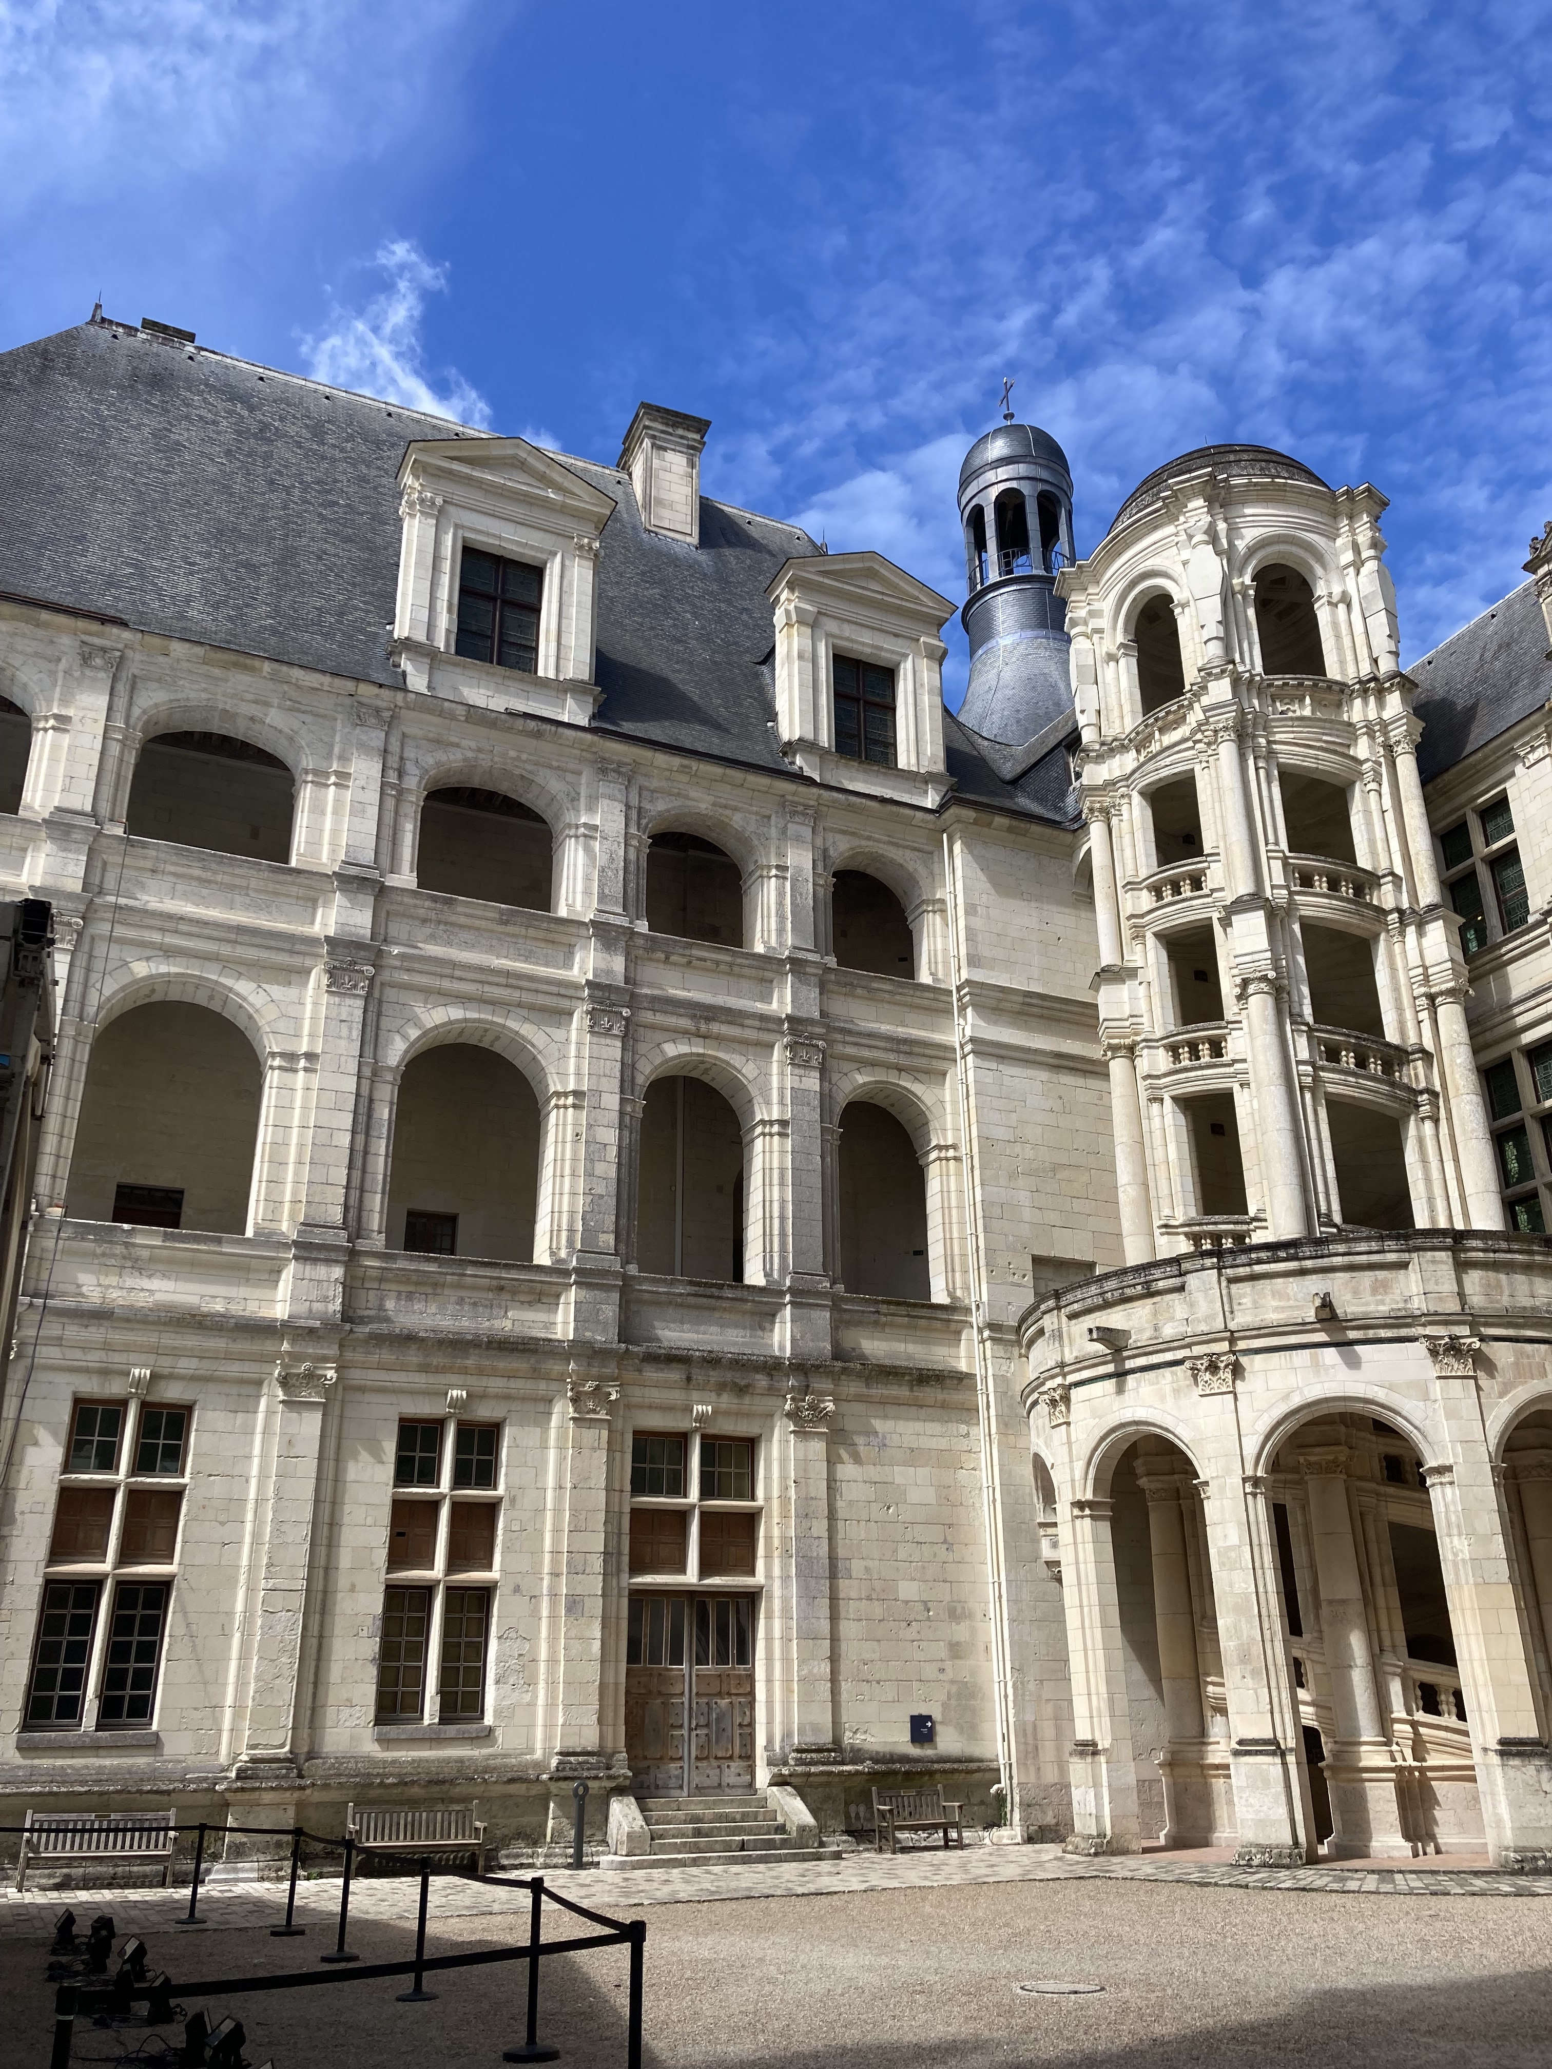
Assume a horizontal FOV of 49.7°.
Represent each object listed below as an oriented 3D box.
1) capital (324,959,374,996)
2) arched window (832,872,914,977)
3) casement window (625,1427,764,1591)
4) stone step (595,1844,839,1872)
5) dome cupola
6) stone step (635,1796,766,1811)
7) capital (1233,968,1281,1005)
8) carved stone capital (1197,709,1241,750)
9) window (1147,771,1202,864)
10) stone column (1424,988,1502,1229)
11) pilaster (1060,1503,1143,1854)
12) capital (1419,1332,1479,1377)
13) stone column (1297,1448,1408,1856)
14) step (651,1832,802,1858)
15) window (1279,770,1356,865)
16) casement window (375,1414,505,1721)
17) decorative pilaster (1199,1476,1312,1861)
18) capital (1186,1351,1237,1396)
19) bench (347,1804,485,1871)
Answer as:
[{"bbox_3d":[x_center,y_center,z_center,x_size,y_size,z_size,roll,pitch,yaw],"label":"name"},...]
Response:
[{"bbox_3d":[-7.004,-0.925,27.479,0.760,0.560,0.300,9,-25,-23],"label":"capital"},{"bbox_3d":[2.010,-2.319,34.081,2.150,2.850,0.500,9,-24,-23],"label":"arched window"},{"bbox_3d":[-1.315,7.698,27.068,2.290,2.360,0.250,9,-25,-23],"label":"casement window"},{"bbox_3d":[-0.779,12.014,24.403,3.750,0.150,0.500,9,-25,-23],"label":"stone step"},{"bbox_3d":[6.965,-12.786,47.210,3.500,13.000,3.500,-1,-23,0],"label":"dome cupola"},{"bbox_3d":[-1.235,12.442,27.021,2.250,0.190,0.400,9,-25,-23],"label":"stone step"},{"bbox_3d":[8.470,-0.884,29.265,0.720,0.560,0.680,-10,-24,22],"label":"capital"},{"bbox_3d":[8.368,-5.705,31.227,0.700,0.580,0.680,-10,-24,22],"label":"carved stone capital"},{"bbox_3d":[7.595,-3.999,31.753,0.450,1.800,1.500,13,-26,-31],"label":"window"},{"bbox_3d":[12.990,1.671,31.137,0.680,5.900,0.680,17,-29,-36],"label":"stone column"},{"bbox_3d":[5.100,10.053,26.465,0.750,5.240,0.920,8,-24,-19],"label":"pilaster"},{"bbox_3d":[9.616,4.583,23.882,0.740,0.600,0.360,-1,-22,0],"label":"capital"},{"bbox_3d":[8.472,9.020,24.753,1.000,5.600,0.800,-10,-24,22],"label":"stone column"},{"bbox_3d":[-0.811,11.967,24.706,2.330,0.163,0.370,9,-25,-23],"label":"step"},{"bbox_3d":[10.089,-3.918,31.025,1.500,1.850,0.450,3,-22,-7],"label":"window"},{"bbox_3d":[-5.016,7.995,25.092,1.660,4.330,0.250,9,-25,-23],"label":"casement window"},{"bbox_3d":[6.901,9.037,24.086,0.950,5.240,0.750,-17,-28,34],"label":"decorative pilaster"},{"bbox_3d":[7.124,5.550,27.247,0.850,0.640,0.350,-16,-28,32],"label":"capital"},{"bbox_3d":[-5.146,11.643,24.196,1.850,0.950,0.620,9,-25,-23],"label":"bench"}]

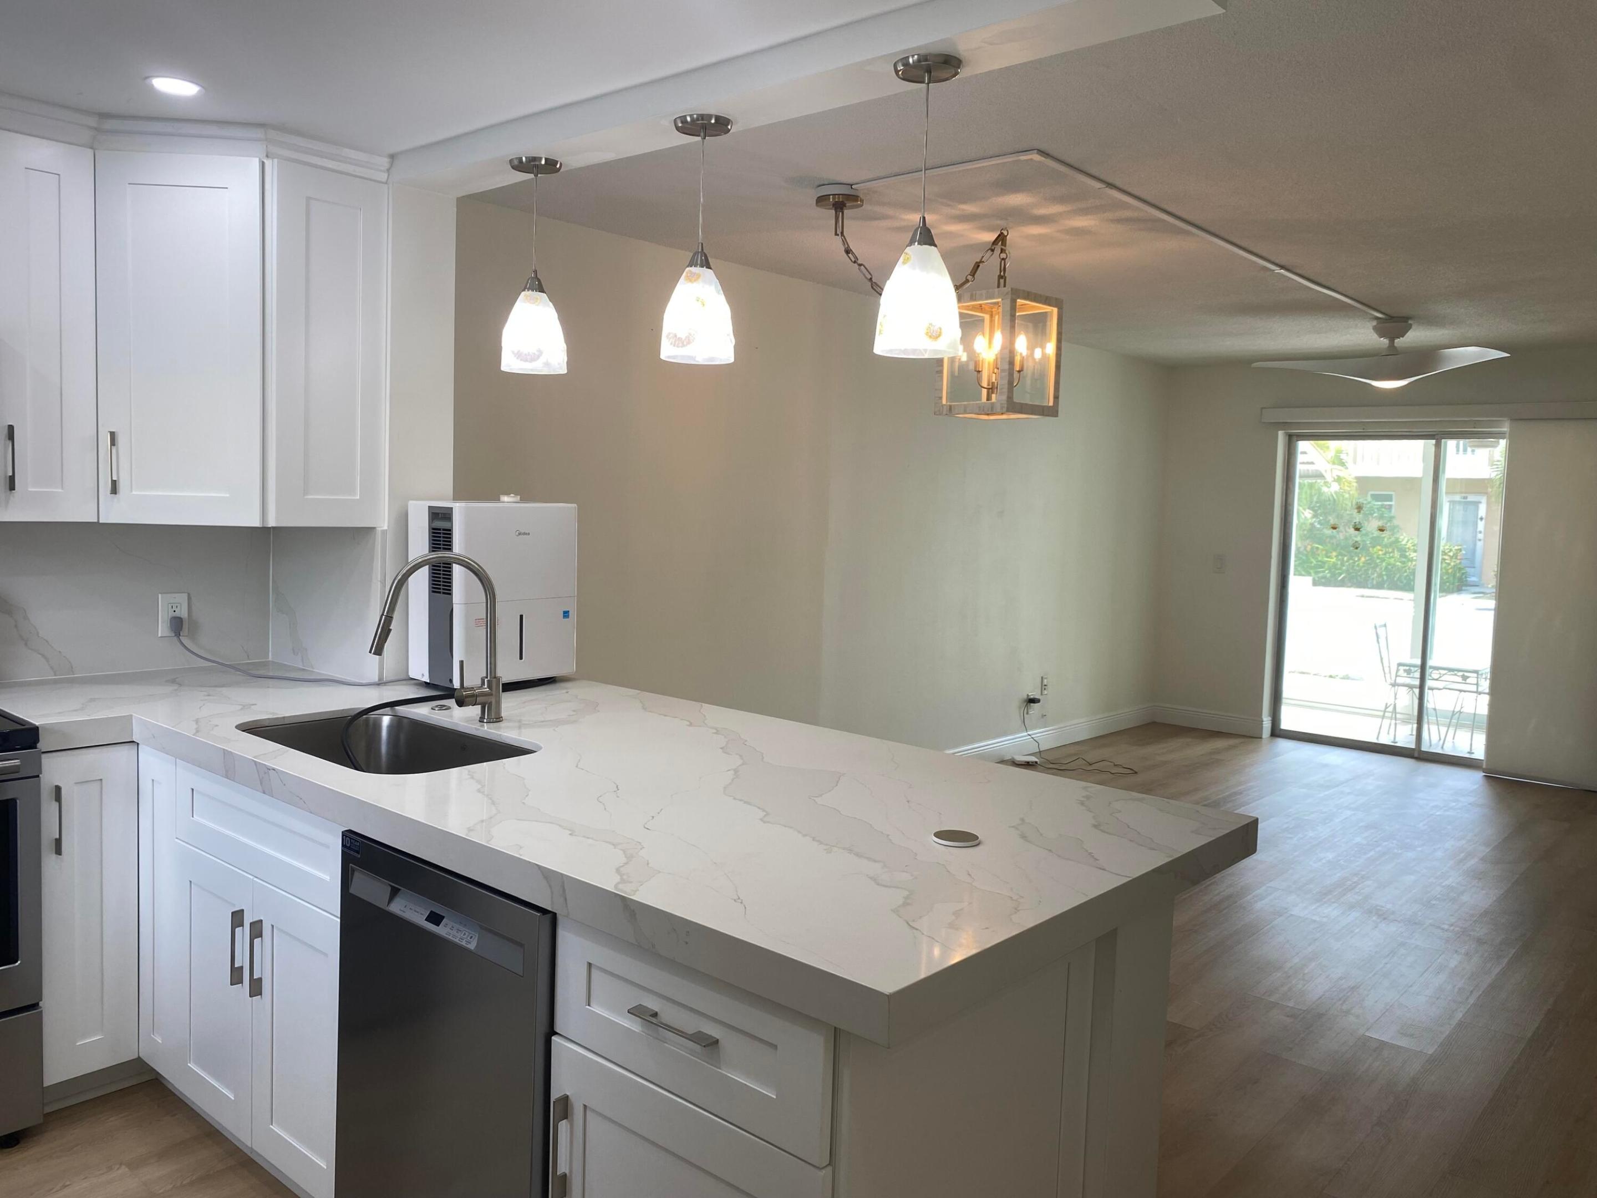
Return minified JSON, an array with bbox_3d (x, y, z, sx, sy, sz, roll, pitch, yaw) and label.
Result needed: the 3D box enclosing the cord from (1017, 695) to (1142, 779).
[{"bbox_3d":[1.588,0.764,6.806,0.665,0.365,0.470,6,6,41],"label":"cord"}]

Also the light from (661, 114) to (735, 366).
[{"bbox_3d":[-0.201,-0.738,2.473,0.158,0.489,0.158,2,5,0],"label":"light"}]

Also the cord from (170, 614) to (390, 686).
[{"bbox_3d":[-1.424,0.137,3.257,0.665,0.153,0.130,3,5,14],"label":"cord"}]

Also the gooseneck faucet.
[{"bbox_3d":[-0.805,0.086,2.693,0.298,0.385,0.075,-1,5,-33],"label":"gooseneck faucet"}]

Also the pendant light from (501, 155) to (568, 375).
[{"bbox_3d":[-0.622,-0.780,2.827,0.158,0.489,0.158,2,5,0],"label":"pendant light"}]

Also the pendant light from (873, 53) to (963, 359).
[{"bbox_3d":[0.219,-0.689,2.107,0.158,0.502,0.158,2,5,0],"label":"pendant light"}]

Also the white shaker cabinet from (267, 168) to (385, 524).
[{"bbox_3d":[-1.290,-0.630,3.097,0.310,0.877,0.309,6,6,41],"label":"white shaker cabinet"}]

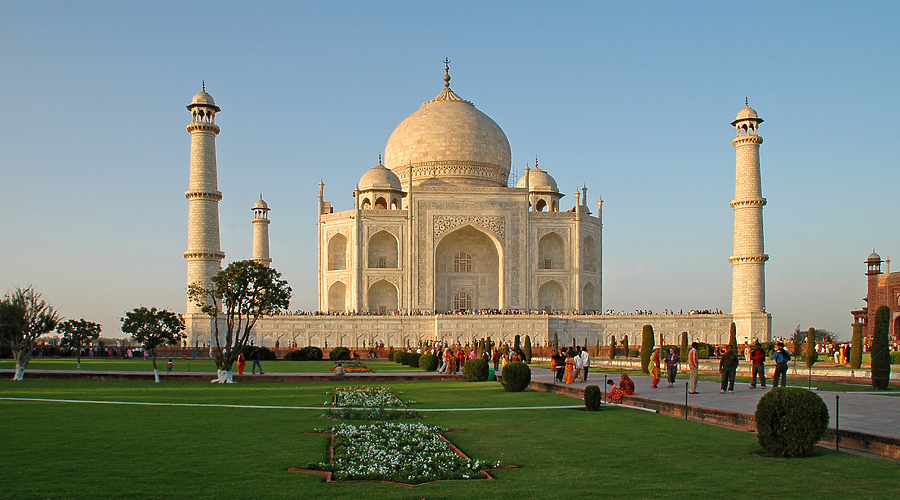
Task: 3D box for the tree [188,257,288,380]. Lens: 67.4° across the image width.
[{"bbox_3d":[-13.769,4.605,44.105,6.672,7.977,6.672,0,-9,0],"label":"tree"}]

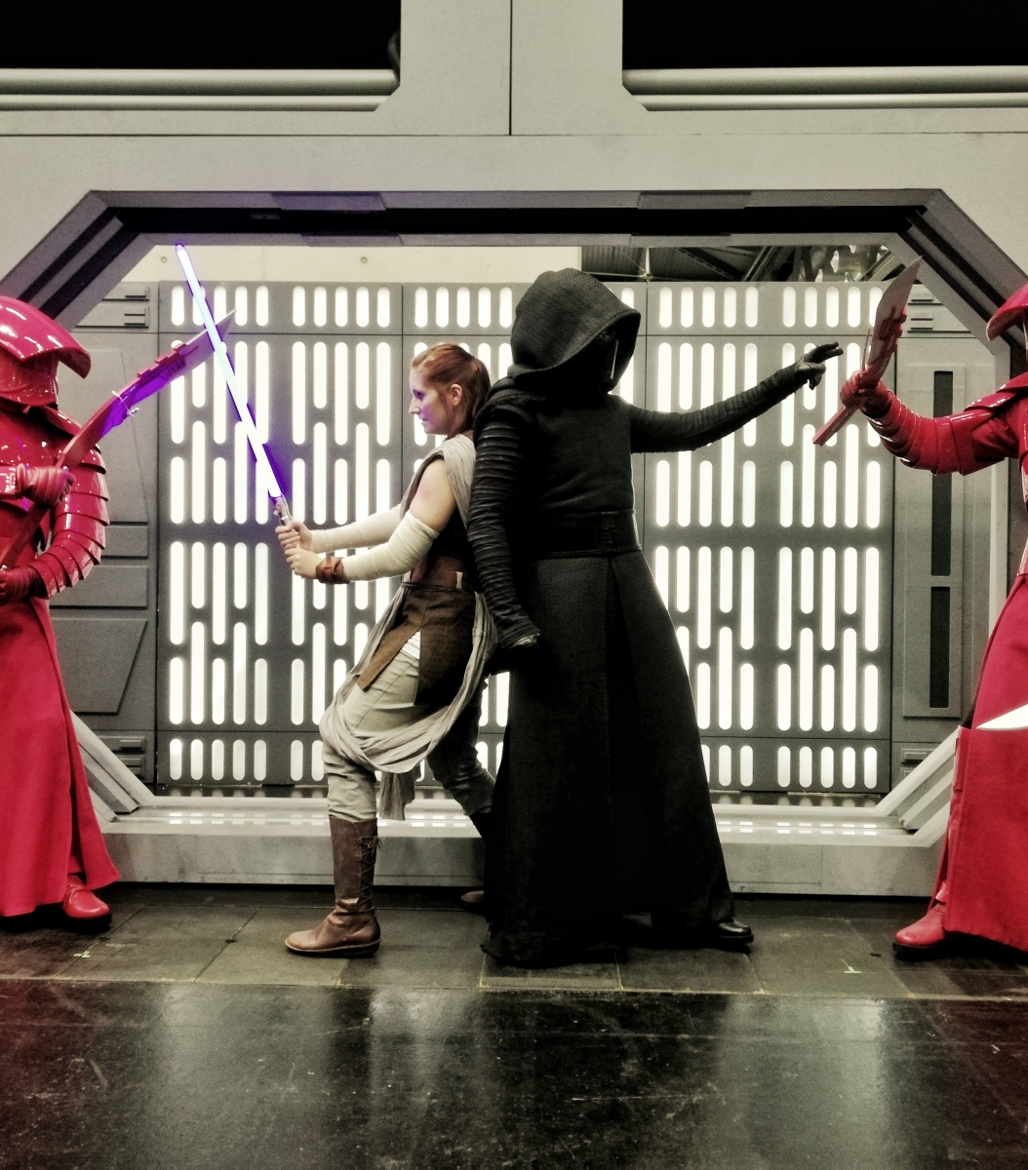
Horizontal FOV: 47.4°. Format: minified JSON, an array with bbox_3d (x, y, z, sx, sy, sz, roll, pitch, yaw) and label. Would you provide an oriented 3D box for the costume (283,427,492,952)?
[{"bbox_3d":[-0.325,0.269,3.340,0.660,1.440,0.540,1,0,2],"label":"costume"}]

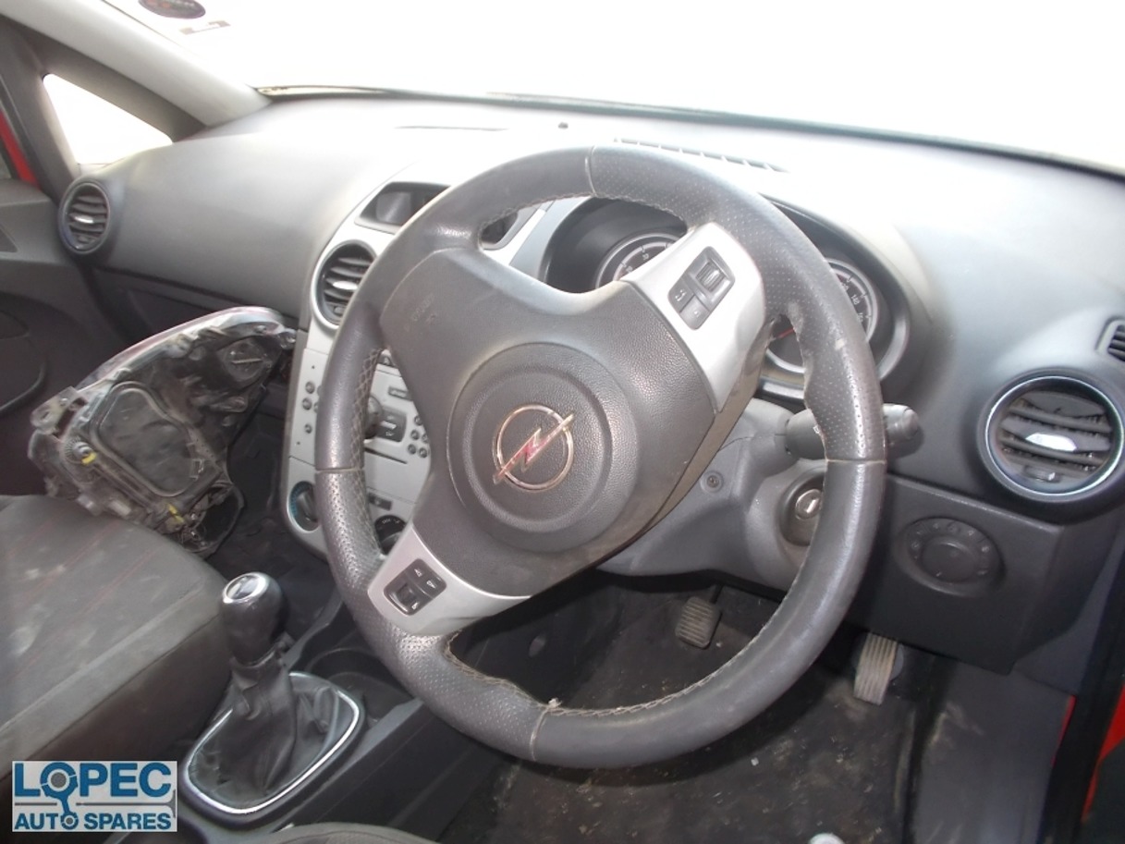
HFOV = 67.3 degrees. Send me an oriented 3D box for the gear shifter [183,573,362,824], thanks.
[{"bbox_3d":[-0.295,0.241,0.834,0.132,0.215,0.165,16,28,24],"label":"gear shifter"}]

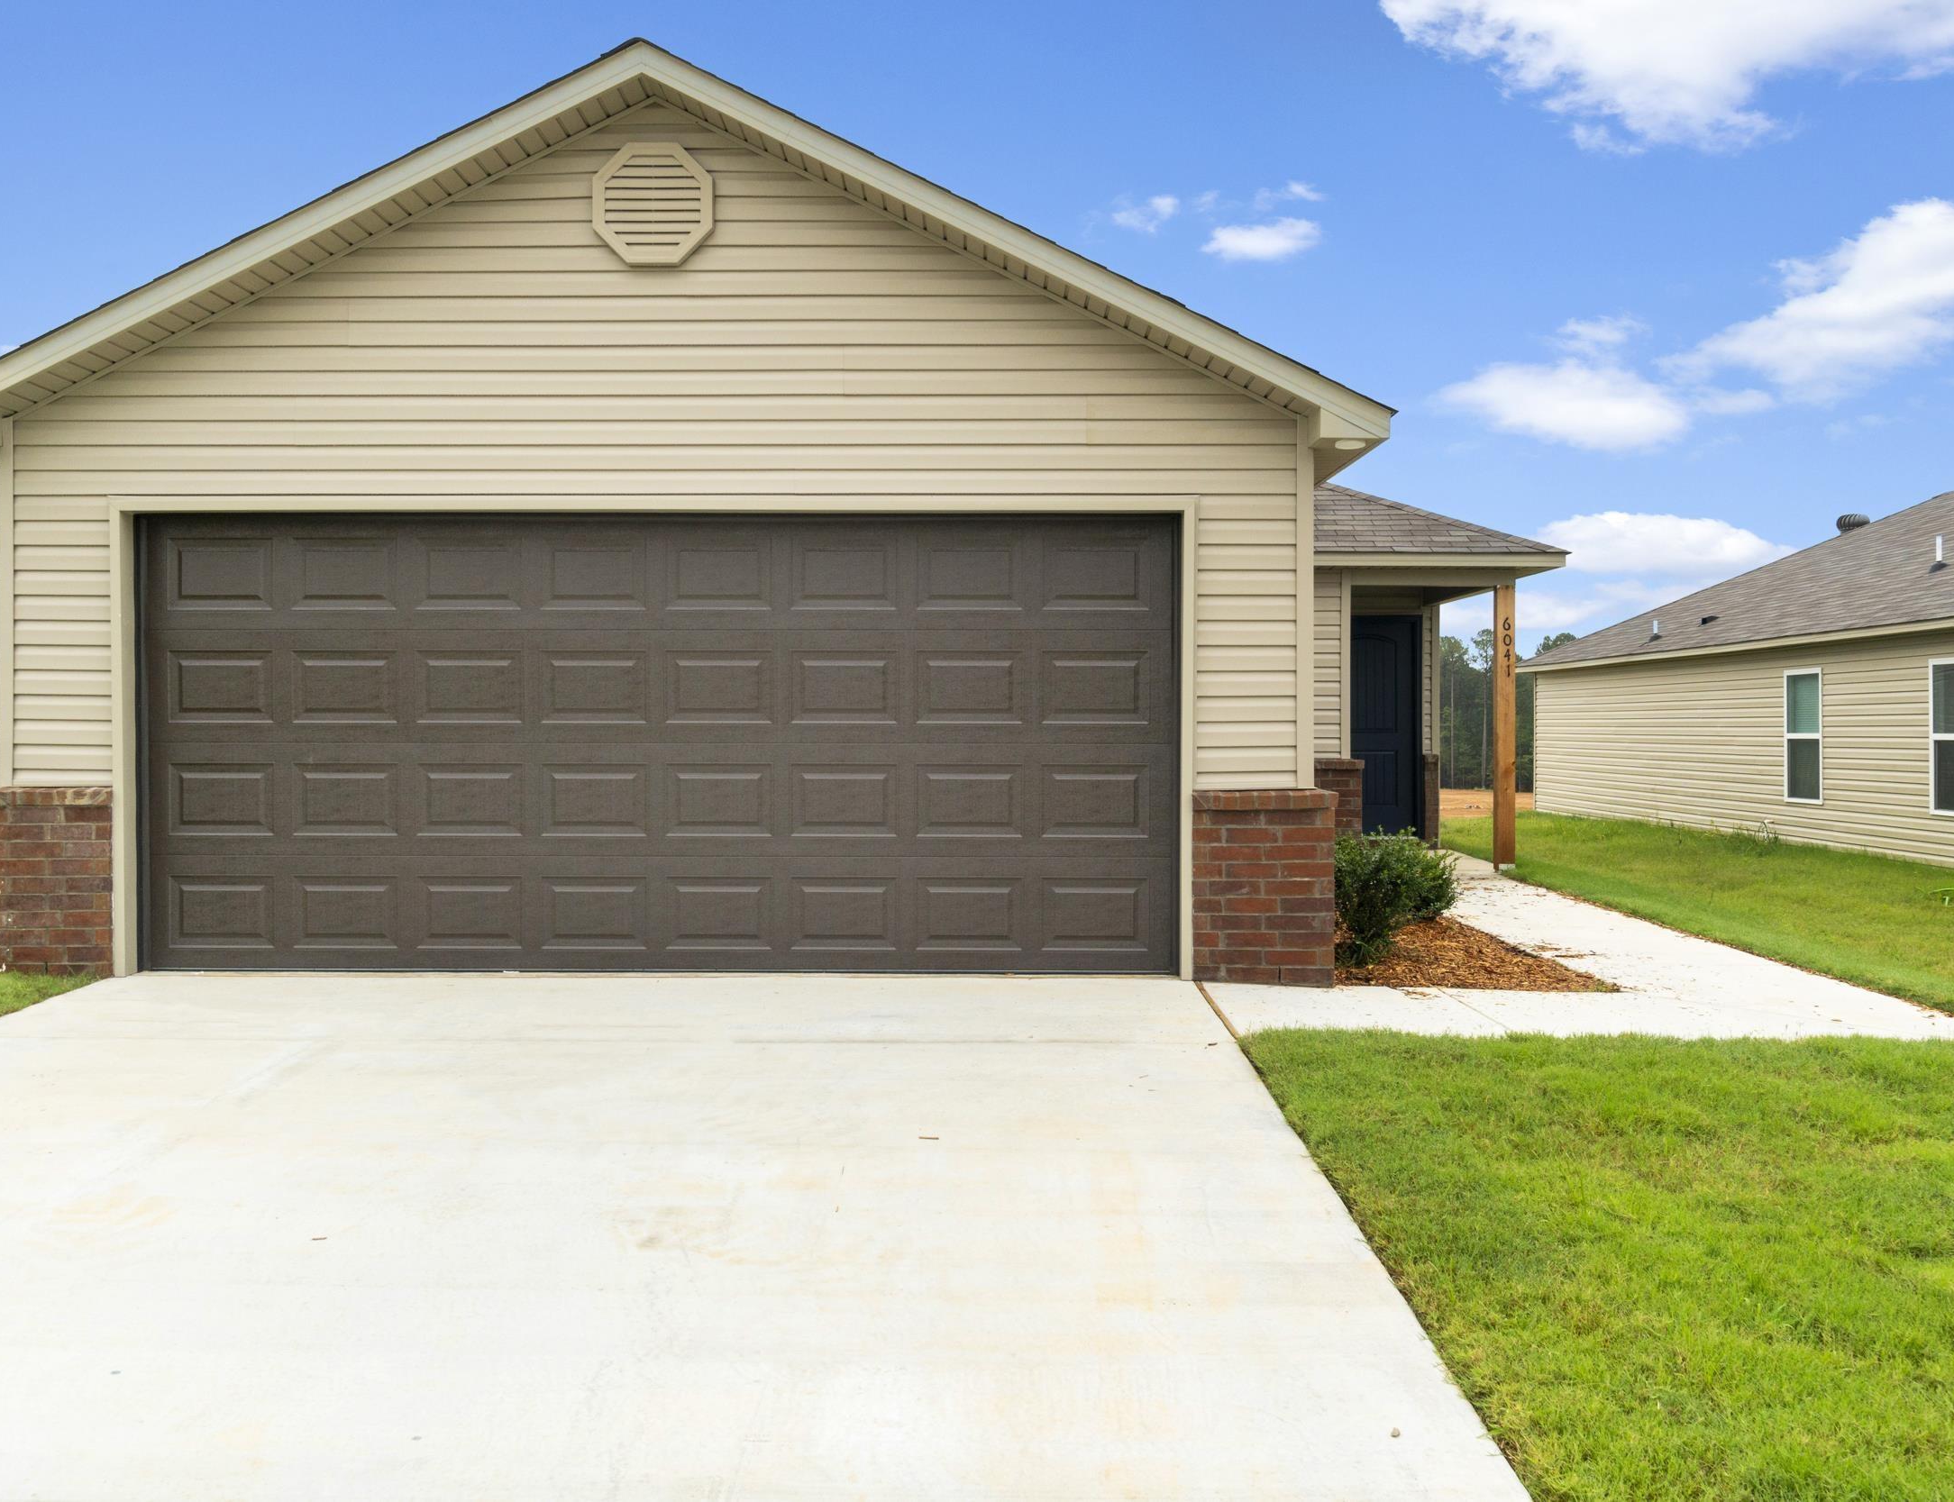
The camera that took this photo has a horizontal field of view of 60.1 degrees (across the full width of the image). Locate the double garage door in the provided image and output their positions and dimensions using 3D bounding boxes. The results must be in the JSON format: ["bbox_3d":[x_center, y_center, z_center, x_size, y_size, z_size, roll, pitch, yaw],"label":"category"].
[{"bbox_3d":[-1.485,-0.037,7.940,4.870,2.140,0.100,0,1,-1],"label":"double garage door"}]

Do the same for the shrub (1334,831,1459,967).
[{"bbox_3d":[2.080,0.740,8.750,0.750,0.680,0.800,0,1,-1],"label":"shrub"}]

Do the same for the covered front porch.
[{"bbox_3d":[3.770,-0.690,14.750,1.950,3.250,2.350,0,1,-1],"label":"covered front porch"}]

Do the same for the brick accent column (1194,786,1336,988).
[{"bbox_3d":[1.320,0.630,7.800,0.650,0.910,0.320,0,1,-1],"label":"brick accent column"}]

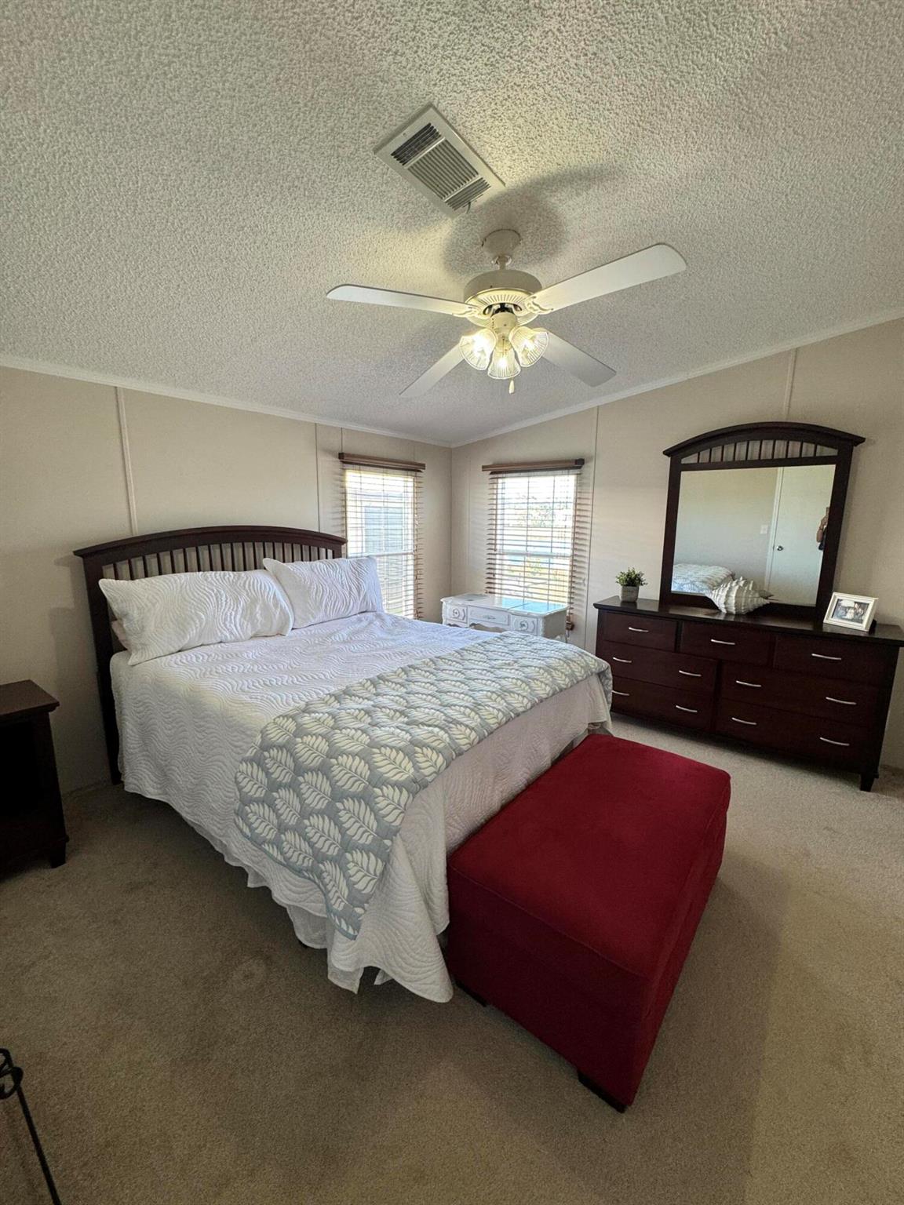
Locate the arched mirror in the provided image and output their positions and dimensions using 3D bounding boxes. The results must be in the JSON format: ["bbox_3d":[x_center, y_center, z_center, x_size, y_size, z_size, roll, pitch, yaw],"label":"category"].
[{"bbox_3d":[1.894,-0.537,3.143,1.070,1.170,0.070,8,13,38],"label":"arched mirror"}]

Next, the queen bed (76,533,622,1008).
[{"bbox_3d":[-0.475,0.313,2.441,2.200,1.345,1.650,8,13,38],"label":"queen bed"}]

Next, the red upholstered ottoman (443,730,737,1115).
[{"bbox_3d":[0.541,0.916,1.682,0.575,0.435,1.050,8,13,38],"label":"red upholstered ottoman"}]

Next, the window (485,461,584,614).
[{"bbox_3d":[0.662,-0.524,4.184,0.920,1.290,0.100,8,13,38],"label":"window"}]

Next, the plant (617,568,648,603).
[{"bbox_3d":[1.286,-0.127,3.478,0.210,0.240,0.200,8,13,38],"label":"plant"}]

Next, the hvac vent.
[{"bbox_3d":[-0.024,-1.200,1.349,0.190,0.030,0.350,-1,7,39],"label":"hvac vent"}]

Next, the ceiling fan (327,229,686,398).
[{"bbox_3d":[0.175,-1.014,1.706,1.280,0.490,1.280,-7,13,-37],"label":"ceiling fan"}]

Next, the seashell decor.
[{"bbox_3d":[1.813,-0.054,3.092,0.360,0.240,0.210,8,13,38],"label":"seashell decor"}]

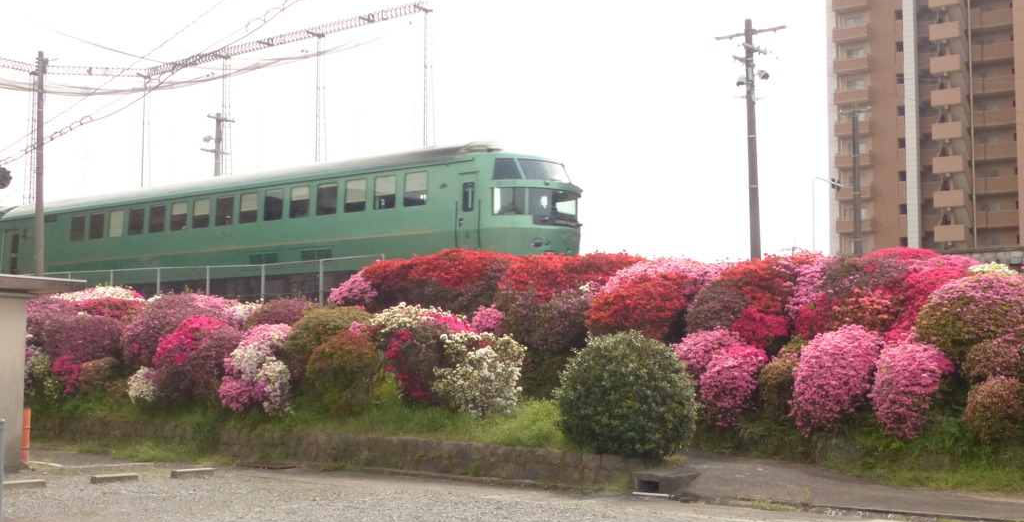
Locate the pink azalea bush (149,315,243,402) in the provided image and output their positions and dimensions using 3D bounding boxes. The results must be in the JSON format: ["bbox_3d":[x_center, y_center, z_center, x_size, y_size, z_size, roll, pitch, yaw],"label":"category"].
[{"bbox_3d":[-5.509,1.686,21.040,1.620,1.480,1.400,1,-5,-15],"label":"pink azalea bush"}]

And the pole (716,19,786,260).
[{"bbox_3d":[5.691,-1.764,28.676,1.800,8.000,1.500,-3,-6,37],"label":"pole"}]

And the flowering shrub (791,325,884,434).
[{"bbox_3d":[4.104,1.491,15.245,1.180,1.360,1.150,-1,-5,15],"label":"flowering shrub"}]

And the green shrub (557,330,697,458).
[{"bbox_3d":[1.376,1.587,14.538,1.680,1.530,1.600,0,-5,5],"label":"green shrub"}]

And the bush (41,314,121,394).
[{"bbox_3d":[-6.957,1.495,19.600,1.330,1.280,1.250,1,-4,-19],"label":"bush"}]

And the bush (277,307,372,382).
[{"bbox_3d":[-3.006,1.366,19.600,1.500,1.300,1.400,0,-5,0],"label":"bush"}]

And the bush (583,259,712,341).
[{"bbox_3d":[2.172,0.603,18.847,2.000,1.320,1.700,0,-5,7],"label":"bush"}]

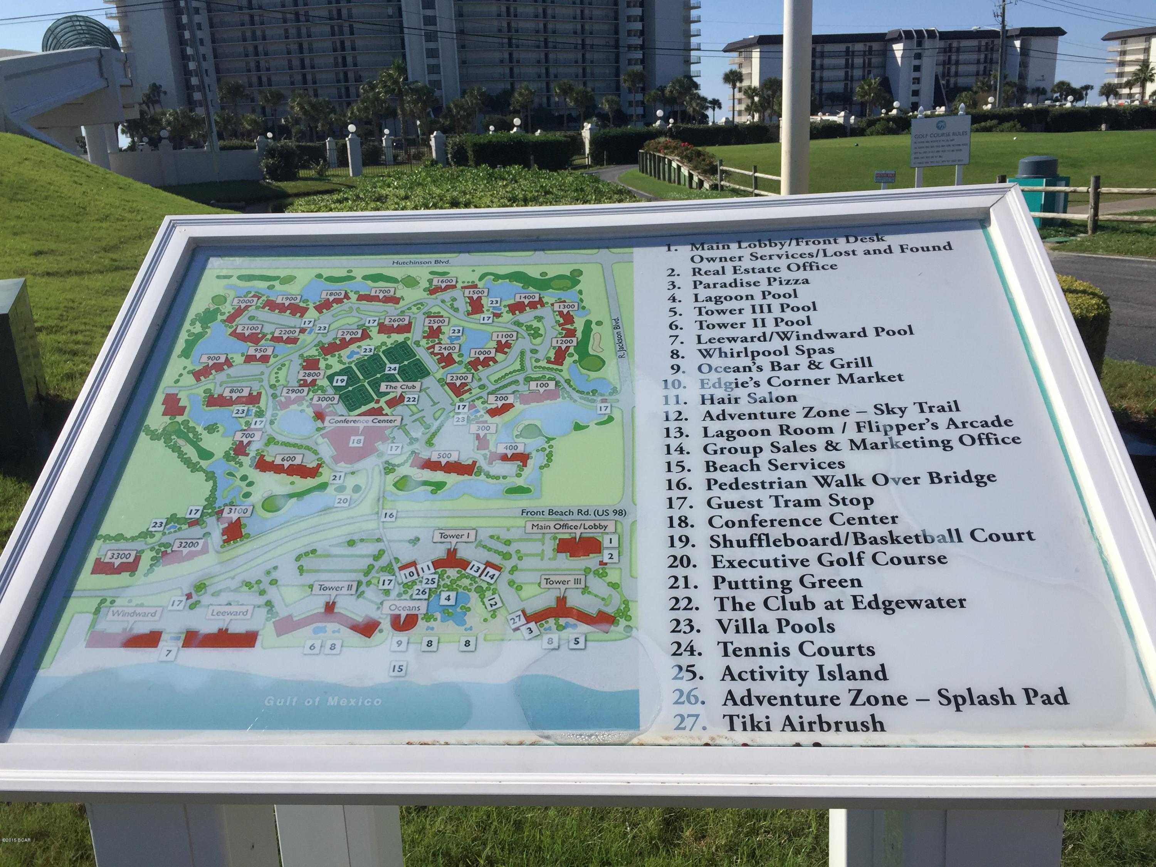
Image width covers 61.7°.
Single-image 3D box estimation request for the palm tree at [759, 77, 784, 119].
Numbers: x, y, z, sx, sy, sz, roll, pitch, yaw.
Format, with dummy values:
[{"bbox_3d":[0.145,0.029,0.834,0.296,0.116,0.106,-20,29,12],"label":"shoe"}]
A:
[{"bbox_3d":[24.640,-41.340,122.940,3.100,7.320,3.100,1,17,11],"label":"palm tree"}]

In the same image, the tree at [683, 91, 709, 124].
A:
[{"bbox_3d":[14.010,-37.720,115.190,2.900,5.760,2.900,0,17,7],"label":"tree"}]

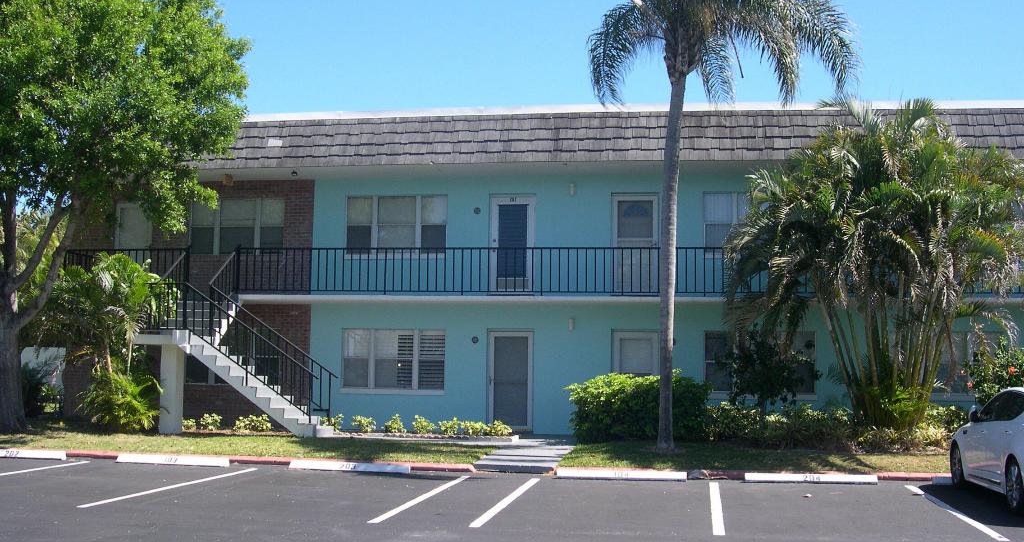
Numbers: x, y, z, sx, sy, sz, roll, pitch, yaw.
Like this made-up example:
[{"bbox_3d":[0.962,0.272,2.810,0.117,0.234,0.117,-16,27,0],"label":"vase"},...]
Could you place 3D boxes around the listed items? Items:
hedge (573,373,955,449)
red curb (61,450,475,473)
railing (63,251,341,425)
[{"bbox_3d":[4.687,2.587,21.033,7.414,1.342,2.100,0,-5,9],"label":"hedge"},{"bbox_3d":[-3.865,2.900,17.197,6.817,0.120,0.200,0,-5,9],"label":"red curb"},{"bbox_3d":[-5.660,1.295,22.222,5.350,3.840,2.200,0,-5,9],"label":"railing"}]

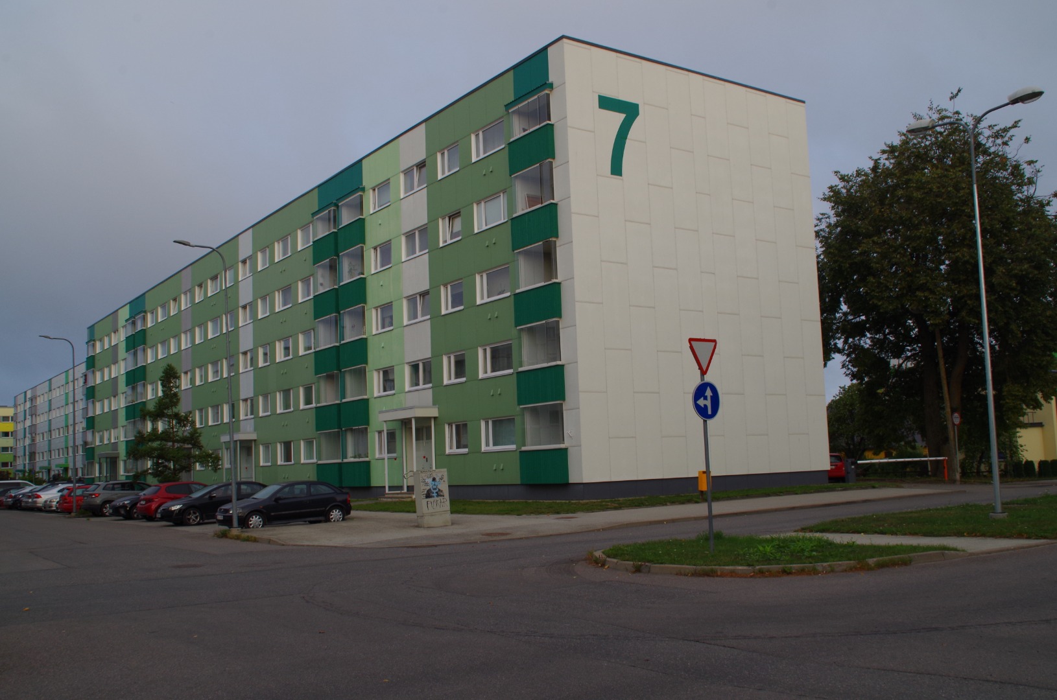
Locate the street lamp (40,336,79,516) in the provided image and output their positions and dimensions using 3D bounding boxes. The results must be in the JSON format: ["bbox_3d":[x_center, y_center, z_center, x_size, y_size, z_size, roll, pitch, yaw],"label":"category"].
[{"bbox_3d":[-22.331,3.521,50.051,1.700,8.500,0.280,2,-8,-34],"label":"street lamp"}]

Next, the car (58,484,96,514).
[{"bbox_3d":[-22.229,7.708,55.081,4.200,1.470,1.740,3,-8,-37],"label":"car"}]

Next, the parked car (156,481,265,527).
[{"bbox_3d":[-10.648,5.314,37.020,4.540,1.440,1.755,2,-8,-35],"label":"parked car"}]

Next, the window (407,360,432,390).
[{"bbox_3d":[-4.488,1.020,43.441,0.150,1.130,2.120,2,-8,-34],"label":"window"}]

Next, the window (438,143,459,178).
[{"bbox_3d":[-3.056,-7.401,41.429,0.160,1.125,1.626,2,-8,-34],"label":"window"}]

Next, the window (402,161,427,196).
[{"bbox_3d":[-4.821,-7.272,44.989,0.170,1.164,2.266,2,-8,-34],"label":"window"}]

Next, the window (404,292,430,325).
[{"bbox_3d":[-4.493,-1.683,43.289,0.160,1.125,2.209,2,-8,-34],"label":"window"}]

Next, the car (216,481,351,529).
[{"bbox_3d":[-7.534,4.787,32.596,4.120,1.430,1.710,2,-8,-35],"label":"car"}]

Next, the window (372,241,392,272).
[{"bbox_3d":[-6.510,-4.158,47.317,0.170,1.189,2.021,2,-8,-34],"label":"window"}]

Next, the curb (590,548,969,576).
[{"bbox_3d":[3.204,2.971,14.762,5.498,0.130,2.800,-5,-7,23],"label":"curb"}]

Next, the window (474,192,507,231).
[{"bbox_3d":[-1.412,-5.142,39.208,0.150,1.130,2.200,2,-8,-34],"label":"window"}]

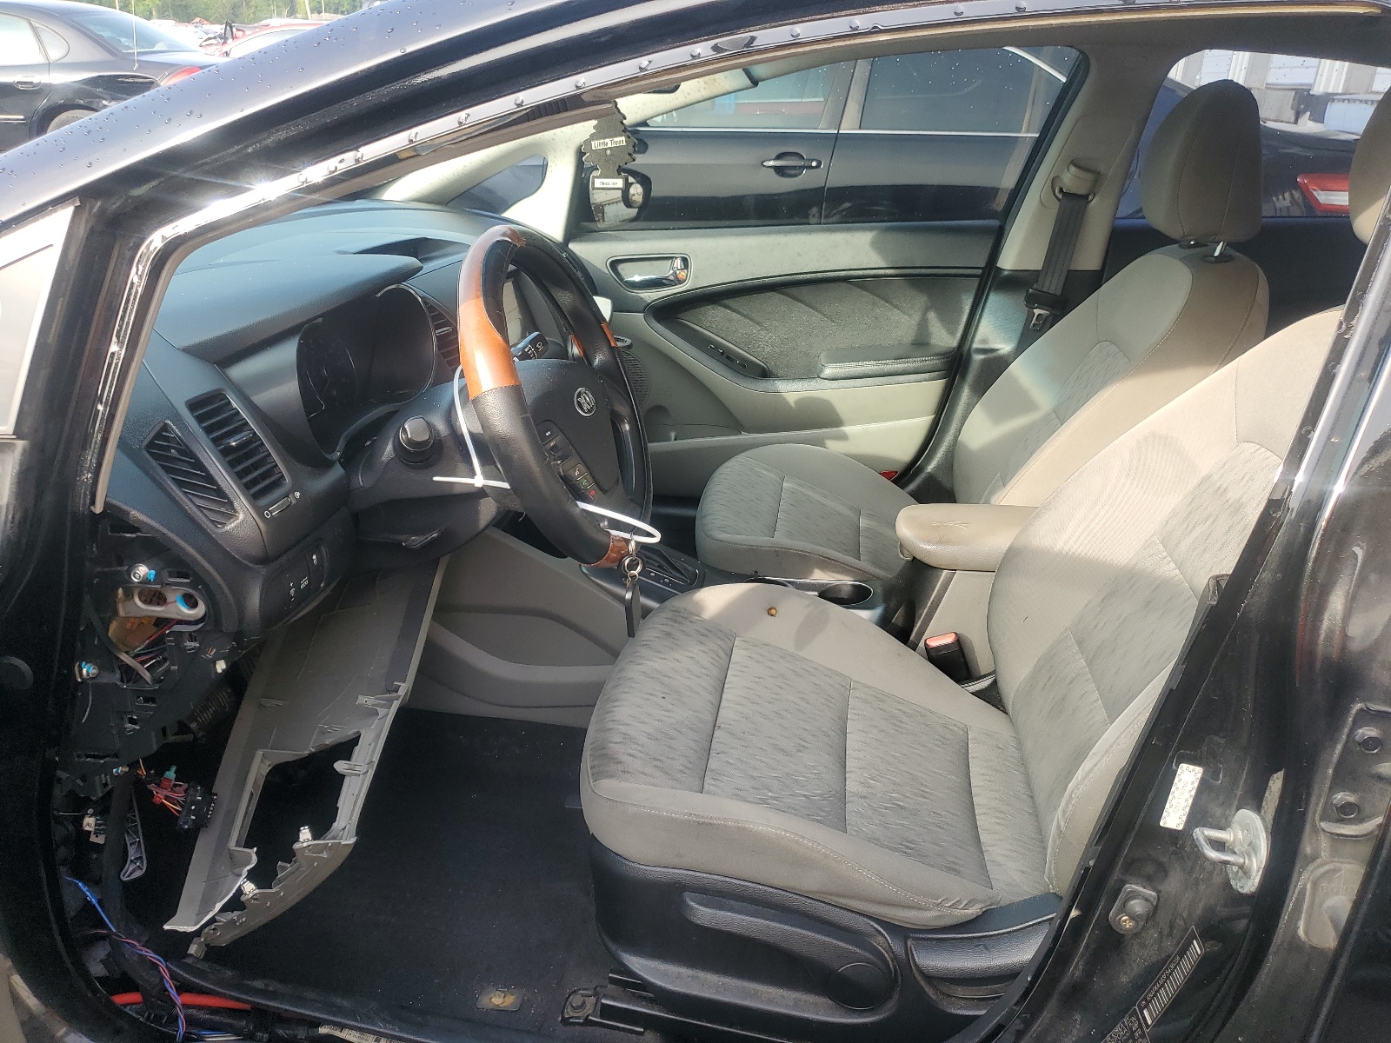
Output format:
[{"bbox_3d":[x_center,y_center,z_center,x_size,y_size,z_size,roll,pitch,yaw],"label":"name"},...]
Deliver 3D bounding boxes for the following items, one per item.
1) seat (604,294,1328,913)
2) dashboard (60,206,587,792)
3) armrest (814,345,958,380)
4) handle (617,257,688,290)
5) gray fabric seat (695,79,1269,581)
[{"bbox_3d":[0.321,0.000,1.115,0.870,0.850,0.530,5,25,8],"label":"seat"},{"bbox_3d":[-0.519,-0.208,1.560,0.570,0.475,1.380,5,25,8],"label":"dashboard"},{"bbox_3d":[0.384,-0.312,2.084,0.275,0.055,0.085,5,25,8],"label":"armrest"},{"bbox_3d":[-0.082,-0.502,2.108,0.145,0.065,0.040,5,25,8],"label":"handle"},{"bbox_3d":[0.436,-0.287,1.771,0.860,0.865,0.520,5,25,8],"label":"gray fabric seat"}]

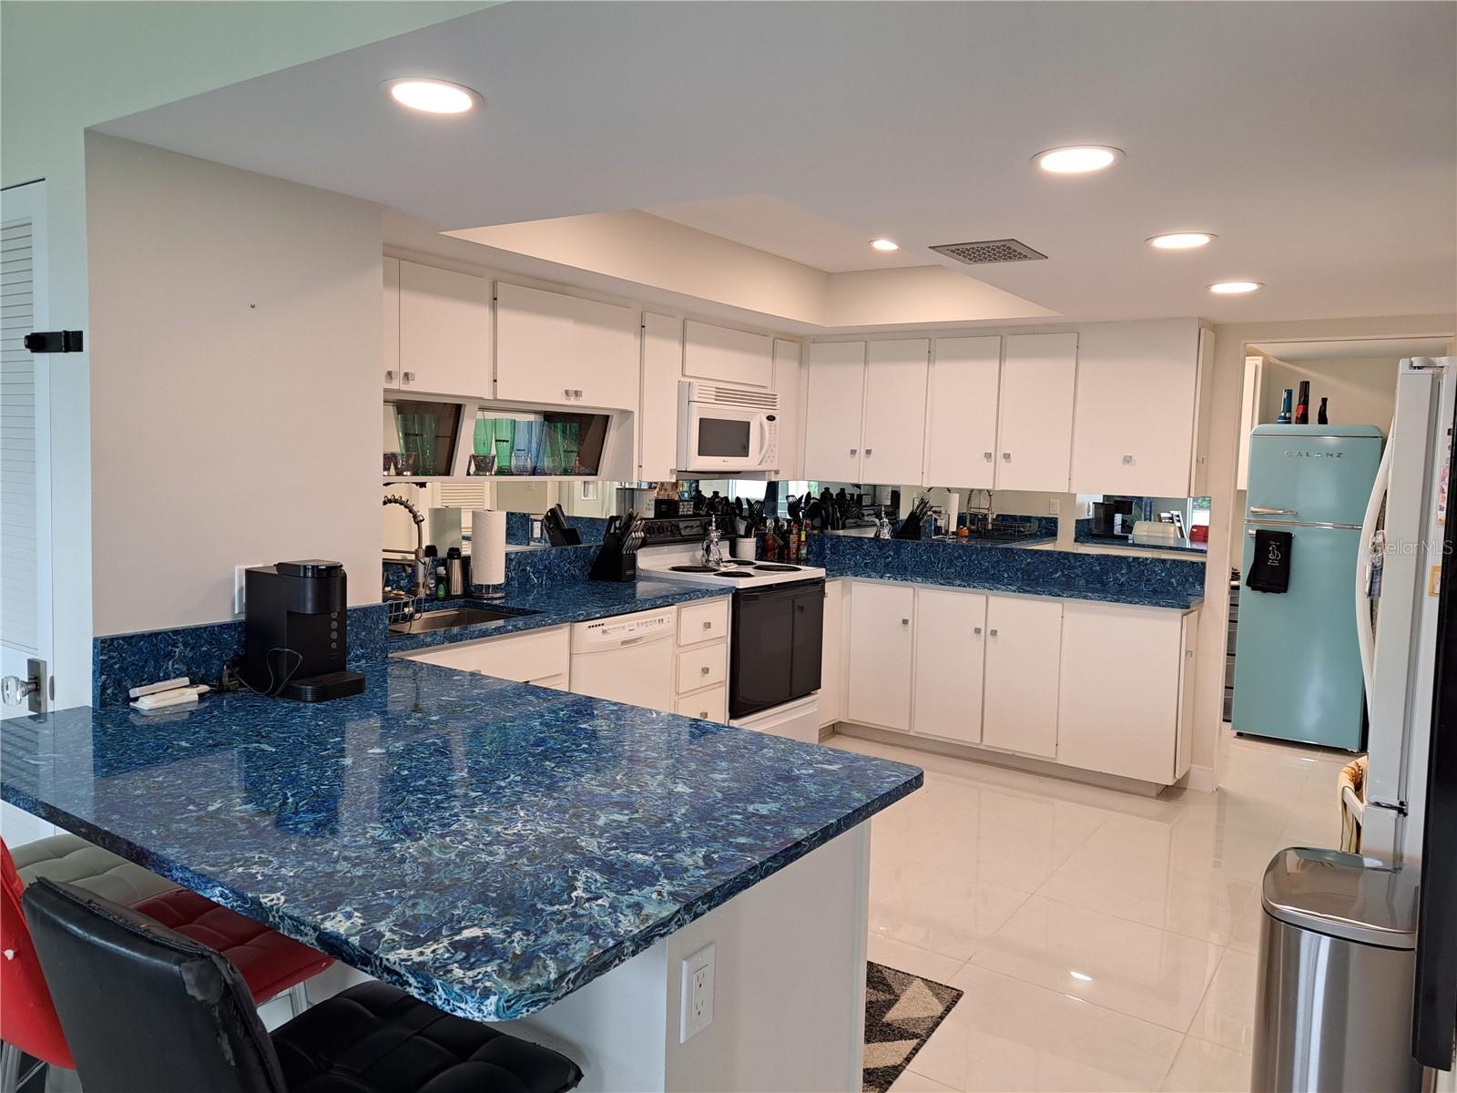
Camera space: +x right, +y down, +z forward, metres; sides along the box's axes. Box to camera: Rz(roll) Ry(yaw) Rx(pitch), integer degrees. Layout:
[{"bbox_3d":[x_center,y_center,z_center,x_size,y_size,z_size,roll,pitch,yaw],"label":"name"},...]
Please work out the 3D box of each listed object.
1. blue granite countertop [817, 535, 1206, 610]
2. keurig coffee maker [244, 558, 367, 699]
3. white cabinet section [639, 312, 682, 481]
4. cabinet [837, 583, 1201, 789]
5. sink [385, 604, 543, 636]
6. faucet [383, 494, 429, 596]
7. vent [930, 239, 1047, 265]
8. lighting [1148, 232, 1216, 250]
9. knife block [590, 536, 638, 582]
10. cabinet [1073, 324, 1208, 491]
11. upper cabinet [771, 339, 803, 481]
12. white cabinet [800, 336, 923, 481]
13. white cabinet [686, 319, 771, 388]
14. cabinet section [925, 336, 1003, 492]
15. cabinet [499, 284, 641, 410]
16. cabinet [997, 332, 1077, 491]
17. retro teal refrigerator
[{"bbox_3d":[1.222,0.095,5.069,2.098,0.177,0.374,5,6,35],"label":"blue granite countertop"},{"bbox_3d":[-1.000,0.188,2.382,0.278,0.302,0.141,5,6,34],"label":"keurig coffee maker"},{"bbox_3d":[-0.425,-0.658,4.536,0.316,0.725,0.282,5,6,35],"label":"white cabinet section"},{"bbox_3d":[1.403,0.594,5.028,1.656,0.780,0.537,5,6,34],"label":"cabinet"},{"bbox_3d":[-1.009,0.338,3.501,0.411,0.196,0.595,5,6,34],"label":"sink"},{"bbox_3d":[-1.175,0.024,3.538,0.277,0.406,0.085,3,5,14],"label":"faucet"},{"bbox_3d":[0.783,-0.874,3.019,0.247,0.025,0.307,5,6,35],"label":"vent"},{"bbox_3d":[1.253,-0.846,2.790,0.176,0.025,0.176,5,6,35],"label":"lighting"},{"bbox_3d":[-0.520,0.047,4.586,0.198,0.215,0.087,5,6,34],"label":"knife block"},{"bbox_3d":[1.927,-0.631,4.713,0.520,0.779,0.377,5,6,34],"label":"cabinet"},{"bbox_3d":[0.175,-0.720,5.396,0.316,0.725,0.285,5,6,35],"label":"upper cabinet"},{"bbox_3d":[0.817,-0.718,5.470,0.699,0.750,0.377,5,6,34],"label":"white cabinet"},{"bbox_3d":[-0.119,-0.919,4.945,0.316,0.261,0.756,5,6,35],"label":"white cabinet"},{"bbox_3d":[1.235,-0.659,5.075,0.372,0.733,0.330,5,6,35],"label":"cabinet section"},{"bbox_3d":[-0.758,-0.780,4.087,0.353,0.422,0.810,5,6,34],"label":"cabinet"},{"bbox_3d":[1.521,-0.631,4.829,0.356,0.723,0.341,5,6,35],"label":"cabinet"},{"bbox_3d":[3.210,0.195,5.565,0.595,1.683,0.658,5,6,34],"label":"retro teal refrigerator"}]

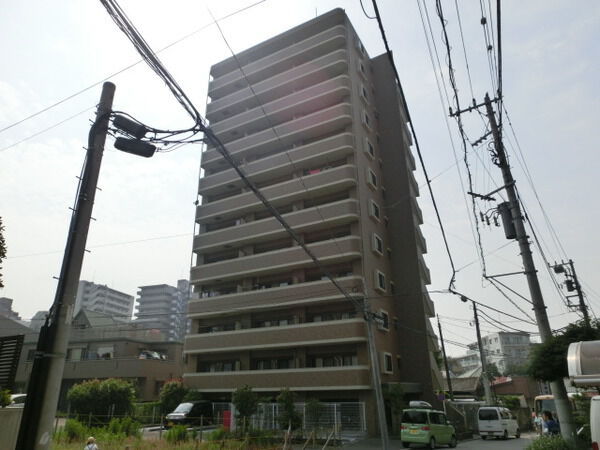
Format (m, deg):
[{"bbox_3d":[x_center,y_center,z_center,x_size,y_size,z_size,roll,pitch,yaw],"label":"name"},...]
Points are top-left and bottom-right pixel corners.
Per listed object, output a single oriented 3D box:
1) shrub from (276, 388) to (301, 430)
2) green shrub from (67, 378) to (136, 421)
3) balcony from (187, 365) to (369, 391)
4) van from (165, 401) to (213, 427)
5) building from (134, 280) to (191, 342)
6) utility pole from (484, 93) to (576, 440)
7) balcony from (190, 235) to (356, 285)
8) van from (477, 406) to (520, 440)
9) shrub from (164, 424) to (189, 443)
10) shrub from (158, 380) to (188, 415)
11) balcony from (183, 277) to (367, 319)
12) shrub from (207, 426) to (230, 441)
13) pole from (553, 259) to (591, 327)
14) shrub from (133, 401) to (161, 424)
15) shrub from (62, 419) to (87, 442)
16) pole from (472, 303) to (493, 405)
[{"bbox_3d":[-0.732,11.818,26.493,1.528,2.617,1.451,0,-23,-2],"label":"shrub"},{"bbox_3d":[-13.347,11.962,28.114,4.324,2.984,2.600,9,-25,-22],"label":"green shrub"},{"bbox_3d":[-2.013,11.306,30.037,15.300,1.299,1.800,-12,-24,27],"label":"balcony"},{"bbox_3d":[-8.074,13.782,30.389,1.475,1.870,3.395,-11,-24,24],"label":"van"},{"bbox_3d":[-54.312,44.248,161.566,14.800,43.000,14.500,-12,-24,27],"label":"building"},{"bbox_3d":[7.162,0.645,13.251,0.370,11.905,0.370,-13,-24,26],"label":"utility pole"},{"bbox_3d":[-2.286,3.229,33.359,15.100,1.415,1.800,-12,-24,27],"label":"balcony"},{"bbox_3d":[13.573,13.426,28.218,1.475,1.880,3.395,-19,-28,38],"label":"van"},{"bbox_3d":[-5.588,9.438,18.836,1.047,0.730,1.000,5,-24,-14],"label":"shrub"},{"bbox_3d":[-9.624,13.696,32.329,2.200,3.000,2.100,5,-23,-15],"label":"shrub"},{"bbox_3d":[-2.232,5.873,32.439,15.500,1.340,1.600,-12,-26,26],"label":"balcony"},{"bbox_3d":[-3.862,9.884,19.725,1.119,0.595,1.000,3,-23,-9],"label":"shrub"},{"bbox_3d":[18.073,7.268,25.539,0.400,10.596,0.400,-12,-24,27],"label":"pole"},{"bbox_3d":[-11.267,13.842,30.569,2.224,1.607,1.300,7,-24,-17],"label":"shrub"},{"bbox_3d":[-9.996,9.109,18.451,0.951,0.956,1.100,10,-25,-24],"label":"shrub"},{"bbox_3d":[13.937,10.646,31.502,0.320,9.414,0.320,-12,-24,27],"label":"pole"}]

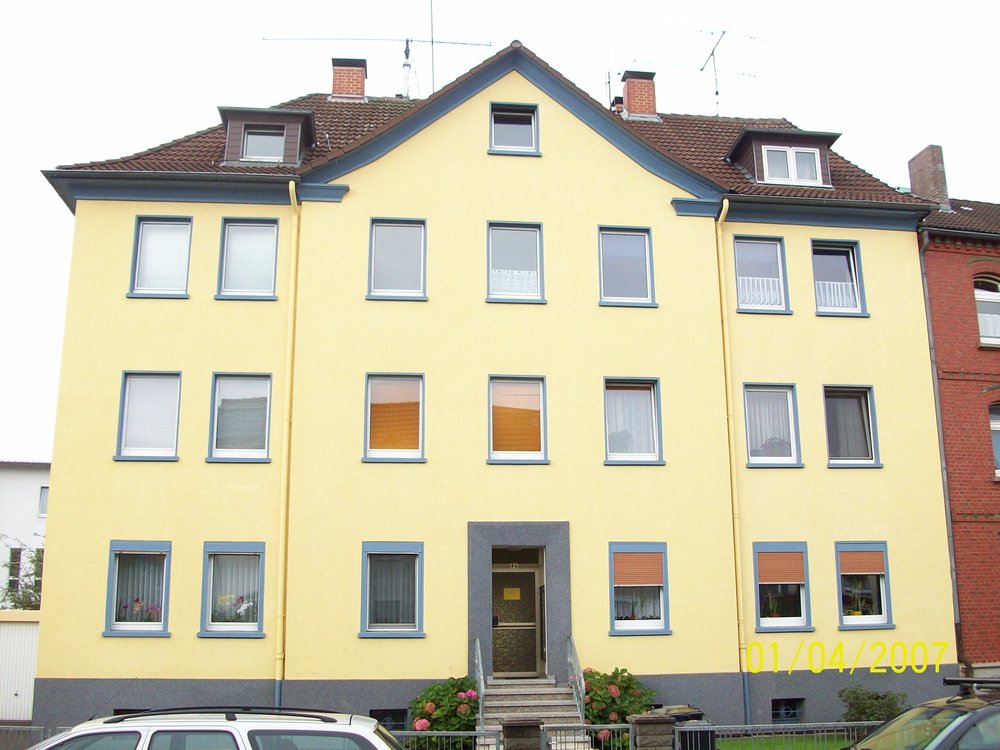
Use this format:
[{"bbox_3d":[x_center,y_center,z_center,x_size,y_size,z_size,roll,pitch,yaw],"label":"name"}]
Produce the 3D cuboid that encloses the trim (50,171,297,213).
[{"bbox_3d":[-6.118,-3.502,18.538,4.645,0.403,0.520,1,-13,-6],"label":"trim"}]

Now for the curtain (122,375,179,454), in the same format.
[{"bbox_3d":[-6.428,0.724,18.083,0.881,1.473,0.060,1,-13,-6],"label":"curtain"}]

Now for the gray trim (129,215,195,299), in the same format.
[{"bbox_3d":[-6.343,-2.204,18.446,1.170,1.670,0.200,1,-13,-6],"label":"gray trim"}]

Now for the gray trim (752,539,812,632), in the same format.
[{"bbox_3d":[5.259,3.948,18.317,1.170,1.670,0.180,1,-13,-6],"label":"gray trim"}]

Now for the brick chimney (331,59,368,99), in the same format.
[{"bbox_3d":[-3.887,-7.410,25.322,0.842,1.112,0.840,1,-13,-6],"label":"brick chimney"}]

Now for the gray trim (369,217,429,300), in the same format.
[{"bbox_3d":[-1.942,-2.194,18.709,1.170,1.670,0.200,1,-13,-6],"label":"gray trim"}]

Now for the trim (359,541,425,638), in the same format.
[{"bbox_3d":[-1.888,3.795,17.374,1.164,1.663,0.150,1,-12,-6],"label":"trim"}]

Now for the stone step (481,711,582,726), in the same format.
[{"bbox_3d":[0.486,5.759,16.508,1.766,0.175,0.330,1,-12,-6],"label":"stone step"}]

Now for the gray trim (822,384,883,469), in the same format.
[{"bbox_3d":[6.867,1.007,19.214,1.170,1.680,0.200,1,-13,-6],"label":"gray trim"}]

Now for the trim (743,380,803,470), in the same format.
[{"bbox_3d":[5.274,0.981,19.034,1.170,1.680,0.200,1,-13,-6],"label":"trim"}]

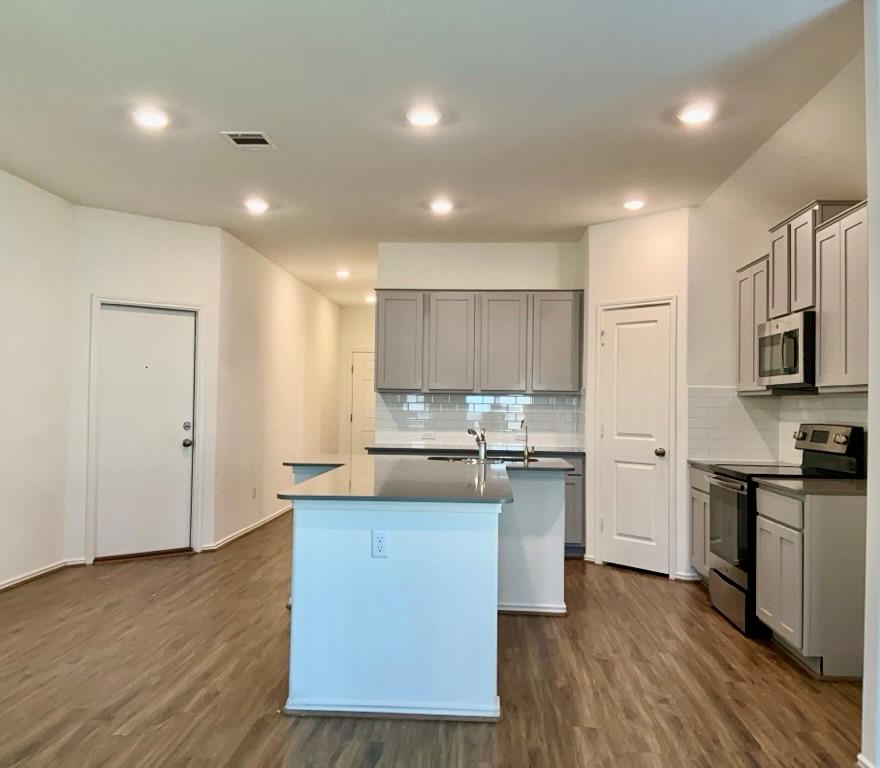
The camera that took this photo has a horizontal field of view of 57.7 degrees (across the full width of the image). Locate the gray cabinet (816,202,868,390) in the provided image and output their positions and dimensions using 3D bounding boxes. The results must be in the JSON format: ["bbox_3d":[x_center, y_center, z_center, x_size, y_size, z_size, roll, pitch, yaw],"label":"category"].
[{"bbox_3d":[2.249,-0.414,4.131,0.325,0.920,0.660,1,-2,3],"label":"gray cabinet"}]

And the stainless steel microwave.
[{"bbox_3d":[2.249,-0.195,4.831,0.400,0.430,0.750,1,-2,3],"label":"stainless steel microwave"}]

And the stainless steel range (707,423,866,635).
[{"bbox_3d":[2.032,0.833,4.775,0.690,1.170,0.760,1,-1,4],"label":"stainless steel range"}]

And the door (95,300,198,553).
[{"bbox_3d":[-2.407,0.376,6.565,0.800,2.020,0.050,2,-2,-41],"label":"door"}]

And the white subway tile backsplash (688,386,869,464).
[{"bbox_3d":[2.118,0.264,4.861,0.655,0.550,2.160,1,-2,3],"label":"white subway tile backsplash"}]

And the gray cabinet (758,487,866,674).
[{"bbox_3d":[2.057,0.975,4.092,0.650,0.876,0.685,1,-2,3],"label":"gray cabinet"}]

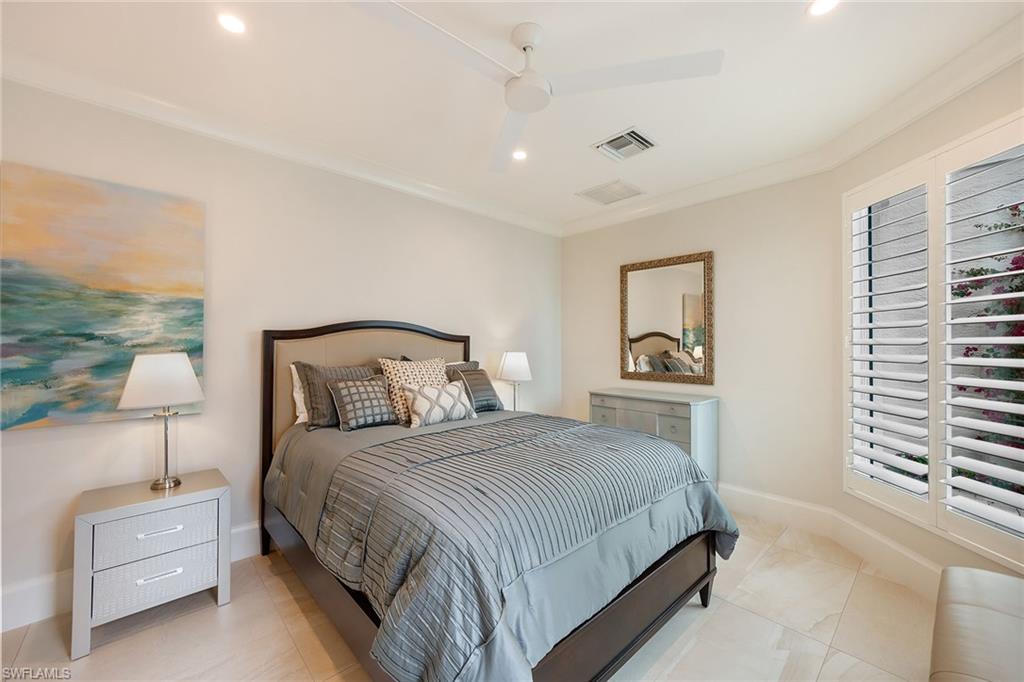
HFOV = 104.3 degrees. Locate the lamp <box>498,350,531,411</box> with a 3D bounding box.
[{"bbox_3d":[0.027,0.465,3.890,0.327,0.706,0.313,0,0,-10],"label":"lamp"}]

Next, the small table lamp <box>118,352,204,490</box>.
[{"bbox_3d":[-1.860,0.425,2.127,0.347,0.712,0.306,0,-1,-43],"label":"small table lamp"}]

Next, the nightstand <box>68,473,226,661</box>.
[{"bbox_3d":[-1.858,1.090,2.091,0.573,0.625,0.420,0,-1,-43],"label":"nightstand"}]

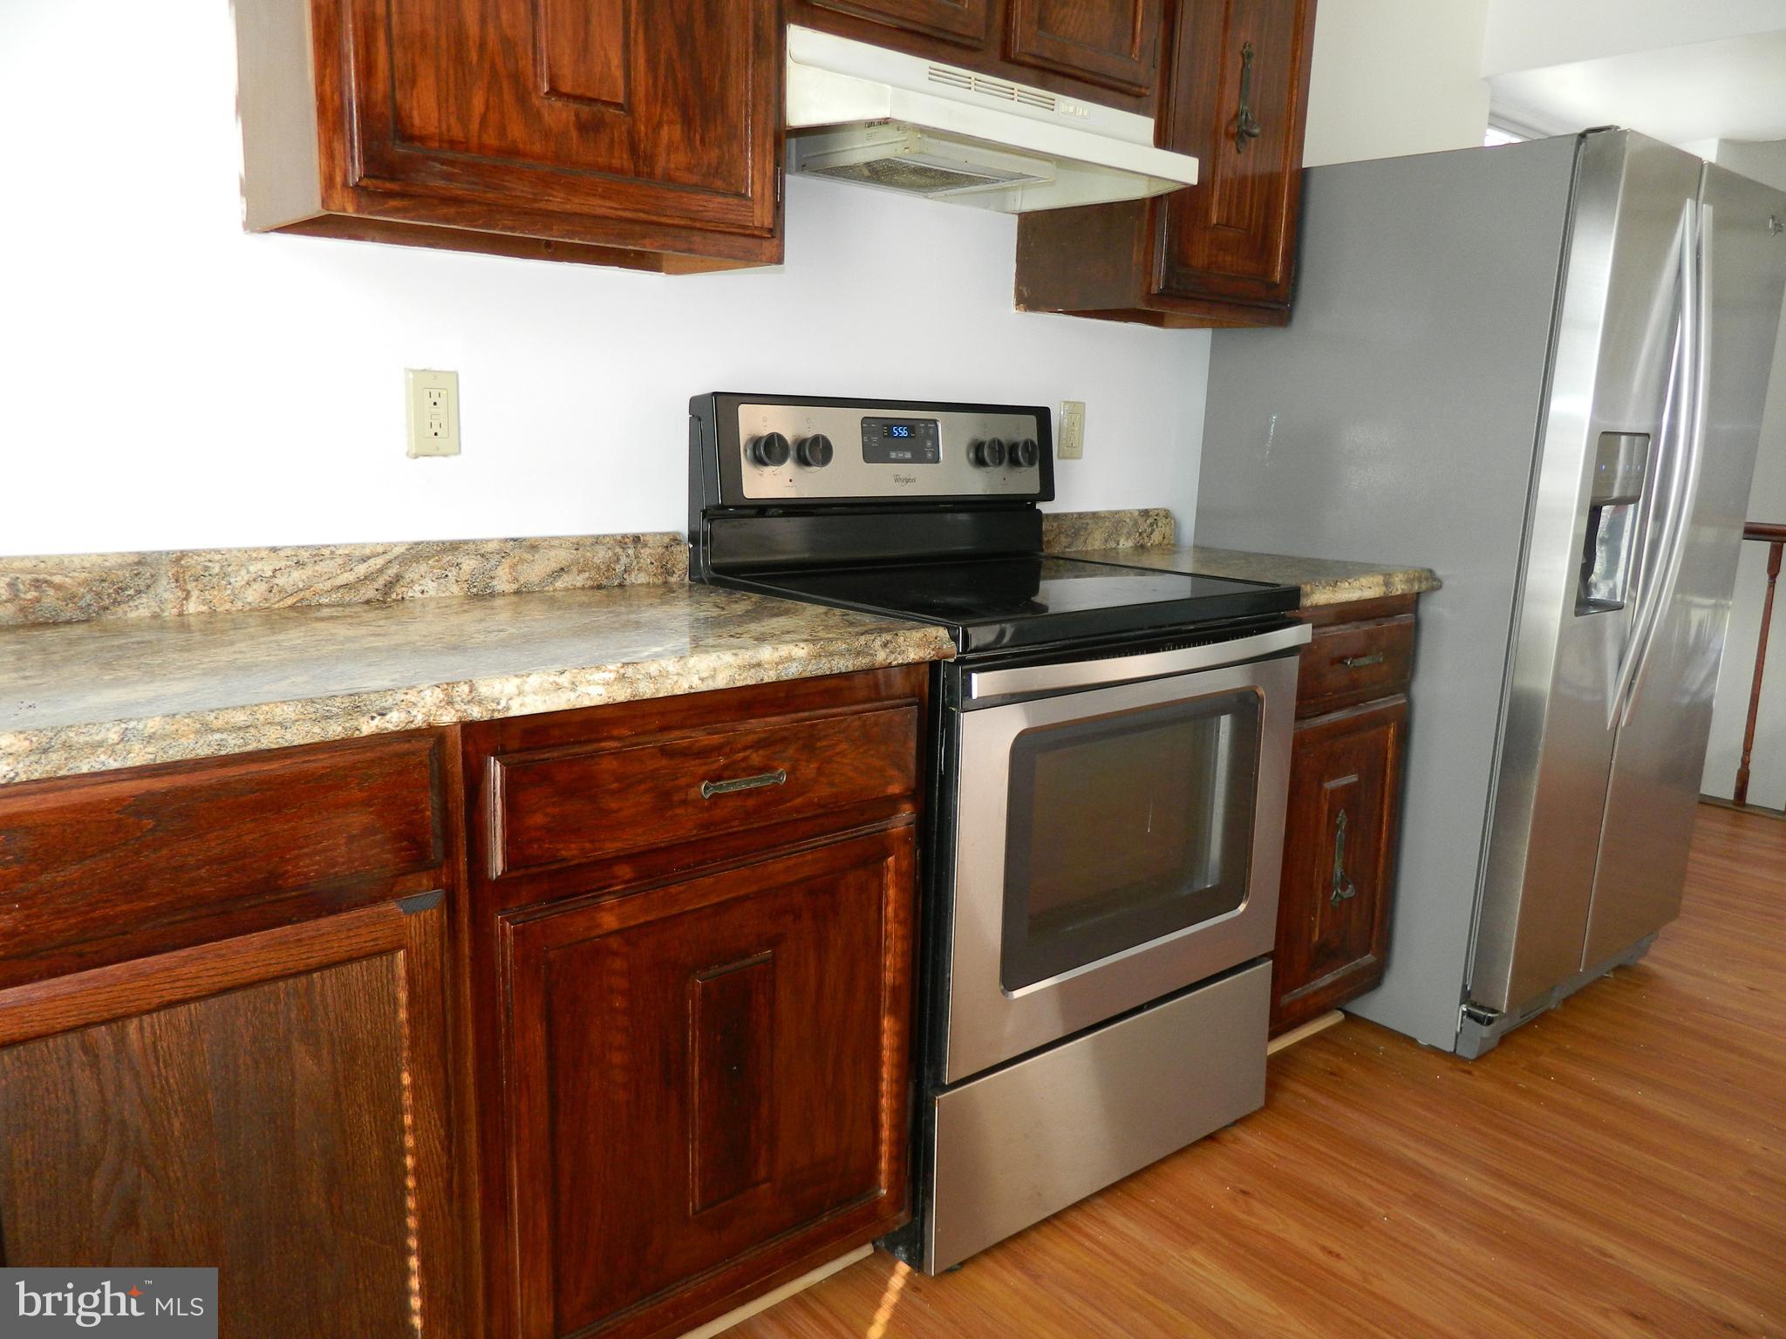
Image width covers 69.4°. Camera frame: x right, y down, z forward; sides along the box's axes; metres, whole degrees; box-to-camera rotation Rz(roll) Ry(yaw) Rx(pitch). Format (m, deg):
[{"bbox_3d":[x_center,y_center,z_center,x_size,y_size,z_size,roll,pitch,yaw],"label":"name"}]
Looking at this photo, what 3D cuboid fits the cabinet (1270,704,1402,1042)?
[{"bbox_3d":[0.815,0.362,2.401,0.418,0.589,0.021,-7,14,-39],"label":"cabinet"}]

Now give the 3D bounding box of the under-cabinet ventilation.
[{"bbox_3d":[0.103,-0.858,2.062,0.760,0.135,0.458,-7,14,-39],"label":"under-cabinet ventilation"}]

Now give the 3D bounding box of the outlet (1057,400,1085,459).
[{"bbox_3d":[0.370,-0.493,2.663,0.072,0.115,0.010,-7,14,-39],"label":"outlet"}]

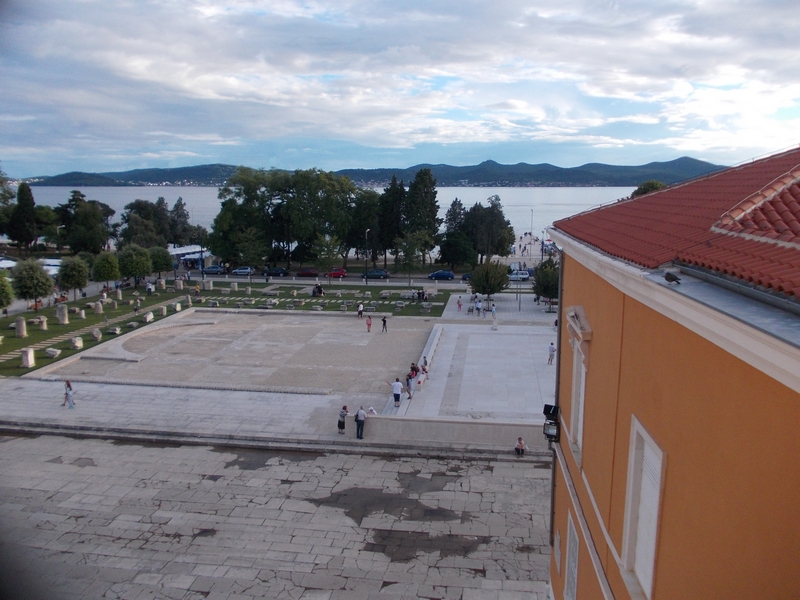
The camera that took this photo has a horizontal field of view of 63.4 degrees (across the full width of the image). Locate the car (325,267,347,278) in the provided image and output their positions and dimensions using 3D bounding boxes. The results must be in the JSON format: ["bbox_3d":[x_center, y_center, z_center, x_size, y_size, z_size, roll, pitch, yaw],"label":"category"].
[{"bbox_3d":[-10.531,-4.473,105.581,3.700,1.460,1.660,2,10,9],"label":"car"}]

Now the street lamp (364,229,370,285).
[{"bbox_3d":[-4.718,-6.166,93.063,0.400,8.119,1.200,2,10,9],"label":"street lamp"}]

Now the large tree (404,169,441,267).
[{"bbox_3d":[4.081,-14.626,116.358,6.649,17.682,6.649,0,10,2],"label":"large tree"}]

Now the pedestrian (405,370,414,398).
[{"bbox_3d":[0.568,5.406,40.682,0.500,1.694,0.480,3,11,16],"label":"pedestrian"}]

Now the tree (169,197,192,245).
[{"bbox_3d":[-44.470,-14.460,130.005,4.700,12.501,4.700,0,10,0],"label":"tree"}]

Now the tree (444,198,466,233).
[{"bbox_3d":[10.734,-13.369,124.083,4.700,12.229,4.700,0,10,0],"label":"tree"}]

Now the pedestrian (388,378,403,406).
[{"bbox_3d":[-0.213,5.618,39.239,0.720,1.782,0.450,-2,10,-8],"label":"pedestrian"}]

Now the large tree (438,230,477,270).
[{"bbox_3d":[9.941,-8.542,112.489,6.580,7.055,6.580,1,10,5],"label":"large tree"}]

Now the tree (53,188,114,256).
[{"bbox_3d":[-66.586,-16.387,137.764,11.501,13.657,11.000,-5,11,-25],"label":"tree"}]

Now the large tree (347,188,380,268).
[{"bbox_3d":[-6.712,-13.157,119.370,6.640,14.610,6.640,0,10,0],"label":"large tree"}]

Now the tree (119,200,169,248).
[{"bbox_3d":[-55.901,-15.420,139.973,10.820,12.070,10.820,0,10,0],"label":"tree"}]

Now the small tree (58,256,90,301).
[{"bbox_3d":[-41.285,-2.600,81.644,3.790,5.800,3.790,0,10,0],"label":"small tree"}]

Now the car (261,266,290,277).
[{"bbox_3d":[-20.005,-4.630,105.740,4.350,1.450,1.740,2,10,9],"label":"car"}]

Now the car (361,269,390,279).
[{"bbox_3d":[-3.786,-4.155,103.072,4.400,1.450,1.740,1,10,8],"label":"car"}]

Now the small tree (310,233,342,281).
[{"bbox_3d":[-10.475,-5.669,91.572,4.700,7.462,4.700,0,10,0],"label":"small tree"}]

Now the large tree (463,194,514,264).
[{"bbox_3d":[16.316,-13.013,120.445,9.591,13.076,9.000,1,10,8],"label":"large tree"}]

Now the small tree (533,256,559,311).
[{"bbox_3d":[17.067,-1.736,73.452,4.201,6.314,4.201,2,10,13],"label":"small tree"}]

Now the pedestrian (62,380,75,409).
[{"bbox_3d":[-20.446,5.788,39.762,0.650,1.710,0.500,1,10,8],"label":"pedestrian"}]

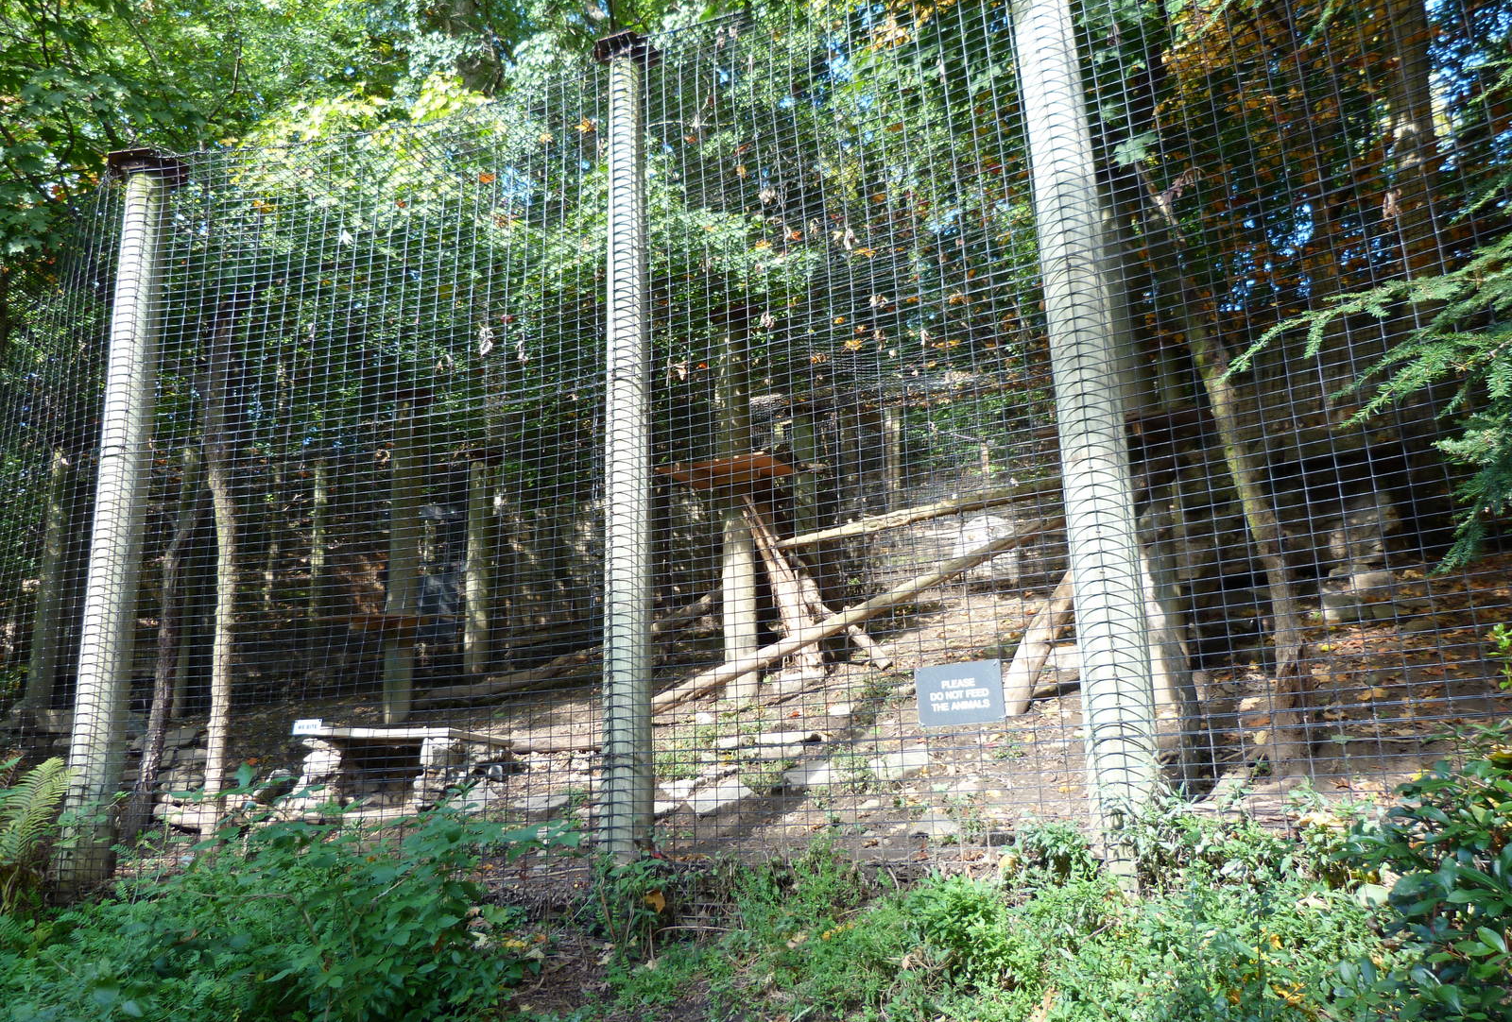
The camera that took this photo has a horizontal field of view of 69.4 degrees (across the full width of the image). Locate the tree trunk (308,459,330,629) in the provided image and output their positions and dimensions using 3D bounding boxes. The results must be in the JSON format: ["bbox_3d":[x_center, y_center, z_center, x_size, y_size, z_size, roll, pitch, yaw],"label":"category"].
[{"bbox_3d":[-5.021,0.348,12.532,0.180,2.030,0.180,-2,-13,0],"label":"tree trunk"}]

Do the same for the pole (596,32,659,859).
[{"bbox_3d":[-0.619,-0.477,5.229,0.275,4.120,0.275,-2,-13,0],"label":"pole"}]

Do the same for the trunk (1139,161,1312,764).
[{"bbox_3d":[2.111,-0.289,5.082,0.400,2.910,0.270,-2,-13,0],"label":"trunk"}]

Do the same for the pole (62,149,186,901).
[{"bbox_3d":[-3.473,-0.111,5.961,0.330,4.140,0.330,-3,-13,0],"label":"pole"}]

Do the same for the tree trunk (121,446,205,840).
[{"bbox_3d":[-3.524,0.740,6.570,0.280,2.370,0.200,-2,-13,0],"label":"tree trunk"}]

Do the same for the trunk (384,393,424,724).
[{"bbox_3d":[-3.175,0.385,9.844,0.250,3.020,0.250,-2,-13,0],"label":"trunk"}]

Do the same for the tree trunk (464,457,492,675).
[{"bbox_3d":[-2.987,0.571,11.772,0.250,2.390,0.250,-2,-13,0],"label":"tree trunk"}]

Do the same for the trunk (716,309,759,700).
[{"bbox_3d":[-0.155,-0.067,8.249,0.240,3.060,0.240,-2,-13,0],"label":"trunk"}]

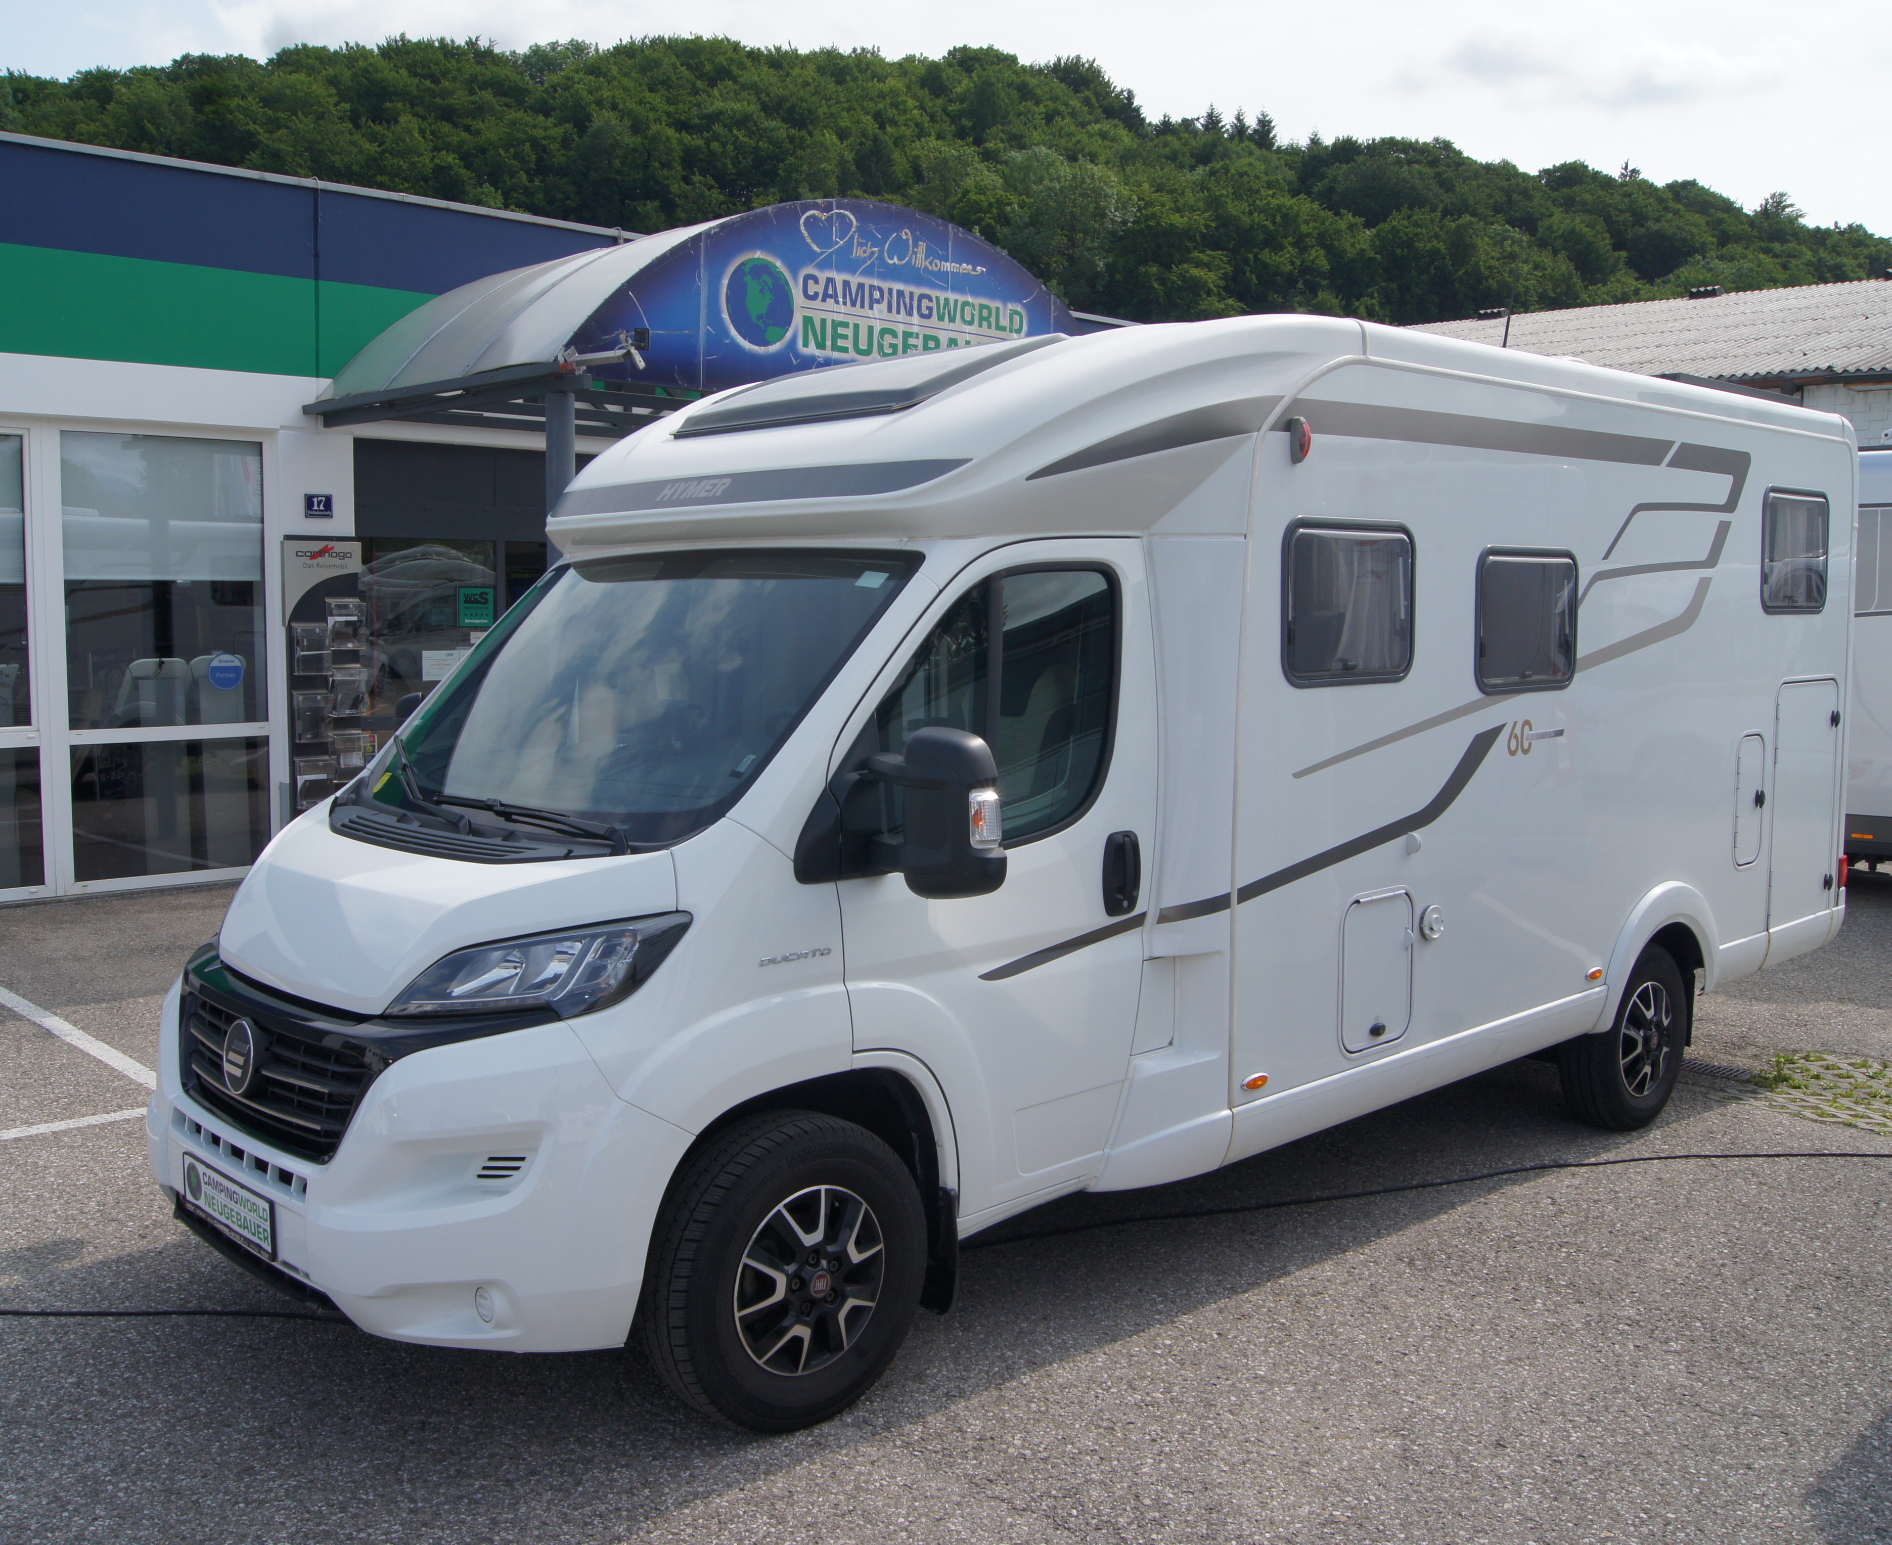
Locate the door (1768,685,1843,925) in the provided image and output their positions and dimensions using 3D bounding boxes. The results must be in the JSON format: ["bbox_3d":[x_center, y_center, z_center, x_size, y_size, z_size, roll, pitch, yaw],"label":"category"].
[{"bbox_3d":[3.777,0.125,7.663,0.700,1.080,0.050,-6,7,-43],"label":"door"}]

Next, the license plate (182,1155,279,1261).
[{"bbox_3d":[-1.669,1.006,4.049,0.025,0.130,0.525,-6,7,-43],"label":"license plate"}]

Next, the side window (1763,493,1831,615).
[{"bbox_3d":[3.566,-0.926,7.246,0.672,0.516,0.045,-5,8,-43],"label":"side window"}]

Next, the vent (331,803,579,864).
[{"bbox_3d":[-1.302,0.158,4.725,0.260,0.090,1.060,-6,7,-43],"label":"vent"}]

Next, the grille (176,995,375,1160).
[{"bbox_3d":[-1.632,0.708,4.090,0.121,0.278,1.041,-5,8,-43],"label":"grille"}]

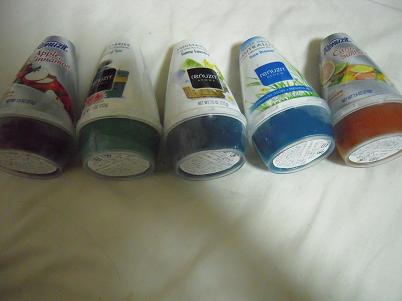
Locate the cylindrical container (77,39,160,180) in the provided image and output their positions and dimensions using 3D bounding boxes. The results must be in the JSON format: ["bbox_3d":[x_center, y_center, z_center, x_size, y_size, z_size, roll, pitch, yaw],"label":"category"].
[{"bbox_3d":[-0.076,-0.048,0.312,0.077,0.077,0.139,-13,63,15],"label":"cylindrical container"}]

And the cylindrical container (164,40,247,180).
[{"bbox_3d":[-0.003,-0.049,0.315,0.077,0.077,0.139,-2,62,-14],"label":"cylindrical container"}]

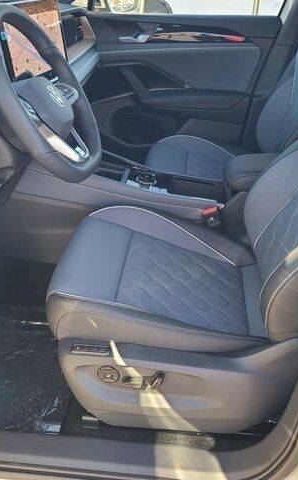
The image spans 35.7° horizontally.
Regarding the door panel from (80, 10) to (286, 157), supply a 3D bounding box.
[{"bbox_3d":[0.071,-0.615,1.924,0.880,0.580,0.130,3,31,5],"label":"door panel"}]

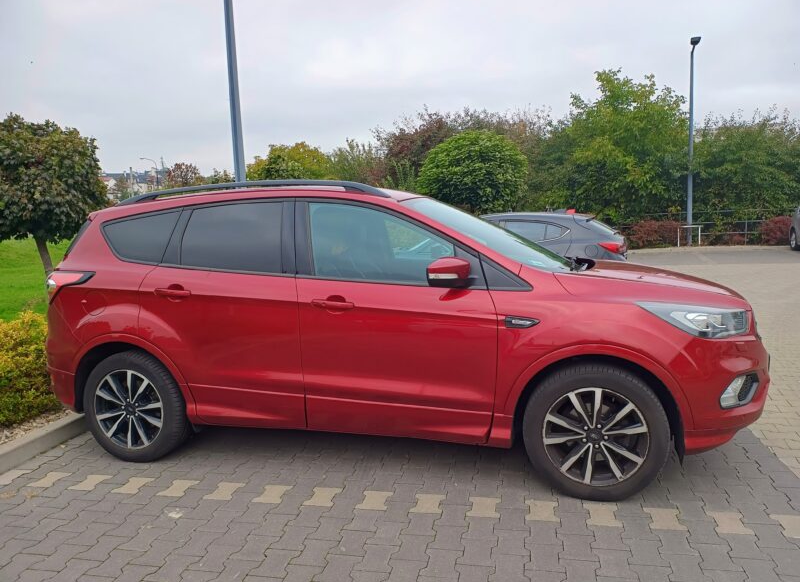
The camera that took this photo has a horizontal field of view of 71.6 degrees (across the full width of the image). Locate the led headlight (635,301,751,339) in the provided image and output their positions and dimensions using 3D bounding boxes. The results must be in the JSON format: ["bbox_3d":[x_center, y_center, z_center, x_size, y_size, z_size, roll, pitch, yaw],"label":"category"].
[{"bbox_3d":[1.416,0.119,2.657,0.550,0.170,0.320,0,7,21],"label":"led headlight"}]

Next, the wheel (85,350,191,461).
[{"bbox_3d":[-1.627,0.709,3.476,0.690,0.690,0.240,0,7,15],"label":"wheel"}]

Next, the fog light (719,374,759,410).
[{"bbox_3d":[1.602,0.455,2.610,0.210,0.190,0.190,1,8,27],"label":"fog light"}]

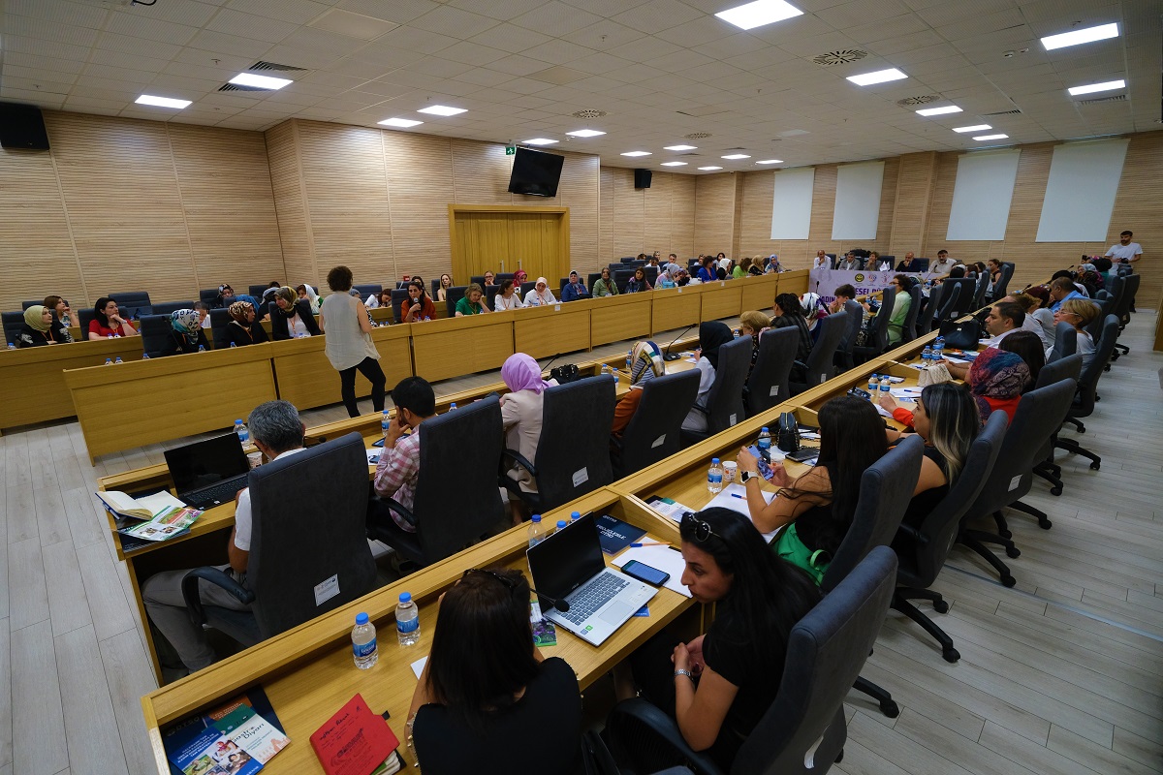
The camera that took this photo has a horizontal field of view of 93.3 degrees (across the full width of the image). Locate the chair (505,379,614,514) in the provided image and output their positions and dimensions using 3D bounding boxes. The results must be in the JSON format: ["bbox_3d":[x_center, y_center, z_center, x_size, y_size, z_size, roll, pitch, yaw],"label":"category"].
[{"bbox_3d":[-0.181,0.465,3.428,0.630,1.150,0.700,-13,19,-35],"label":"chair"}]

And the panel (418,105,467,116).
[{"bbox_3d":[-2.044,-4.068,8.051,0.580,0.040,0.580,14,22,43],"label":"panel"}]

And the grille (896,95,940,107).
[{"bbox_3d":[4.913,-4.188,8.008,0.520,0.050,0.520,14,21,43],"label":"grille"}]

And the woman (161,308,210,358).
[{"bbox_3d":[-4.068,-0.225,5.845,0.780,1.220,0.530,10,19,33],"label":"woman"}]

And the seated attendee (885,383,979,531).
[{"bbox_3d":[1.417,0.546,2.723,0.800,1.250,0.500,13,21,41],"label":"seated attendee"}]

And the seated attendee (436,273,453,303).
[{"bbox_3d":[-2.245,-1.331,9.561,0.500,1.245,0.800,-11,19,-32],"label":"seated attendee"}]

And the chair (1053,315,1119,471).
[{"bbox_3d":[4.516,-0.119,5.244,0.670,1.120,0.640,14,21,43],"label":"chair"}]

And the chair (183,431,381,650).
[{"bbox_3d":[-1.239,0.757,2.373,0.670,1.120,0.640,8,18,29],"label":"chair"}]

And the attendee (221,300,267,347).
[{"bbox_3d":[-3.446,-0.311,5.802,0.780,1.160,0.520,9,18,32],"label":"attendee"}]

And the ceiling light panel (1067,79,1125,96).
[{"bbox_3d":[6.979,-4.058,7.430,0.570,0.050,0.570,14,21,43],"label":"ceiling light panel"}]

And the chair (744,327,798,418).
[{"bbox_3d":[1.530,-0.017,5.054,0.630,1.110,0.700,-13,19,-35],"label":"chair"}]

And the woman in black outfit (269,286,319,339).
[{"bbox_3d":[-3.127,-0.467,6.140,0.520,1.269,0.780,-13,20,-38],"label":"woman in black outfit"}]

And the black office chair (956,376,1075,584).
[{"bbox_3d":[2.280,0.486,3.179,0.640,1.120,0.670,-8,17,-25],"label":"black office chair"}]

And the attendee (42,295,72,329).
[{"bbox_3d":[-6.691,-0.583,7.279,0.800,1.230,0.500,6,17,24],"label":"attendee"}]

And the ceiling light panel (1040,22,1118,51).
[{"bbox_3d":[4.960,-3.493,5.463,0.580,0.040,0.580,14,22,43],"label":"ceiling light panel"}]

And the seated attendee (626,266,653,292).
[{"bbox_3d":[1.177,-1.706,10.786,0.550,1.260,0.800,-11,18,-31],"label":"seated attendee"}]

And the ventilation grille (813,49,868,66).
[{"bbox_3d":[2.810,-3.580,5.938,0.550,0.040,0.550,-1,16,0],"label":"ventilation grille"}]

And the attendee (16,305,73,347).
[{"bbox_3d":[-5.806,-0.284,6.148,0.800,1.231,0.550,9,18,31],"label":"attendee"}]

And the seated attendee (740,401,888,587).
[{"bbox_3d":[0.976,0.644,2.429,0.780,1.250,0.520,13,21,41],"label":"seated attendee"}]

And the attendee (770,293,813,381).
[{"bbox_3d":[2.083,-0.289,5.636,0.550,1.290,0.850,-11,18,-31],"label":"attendee"}]

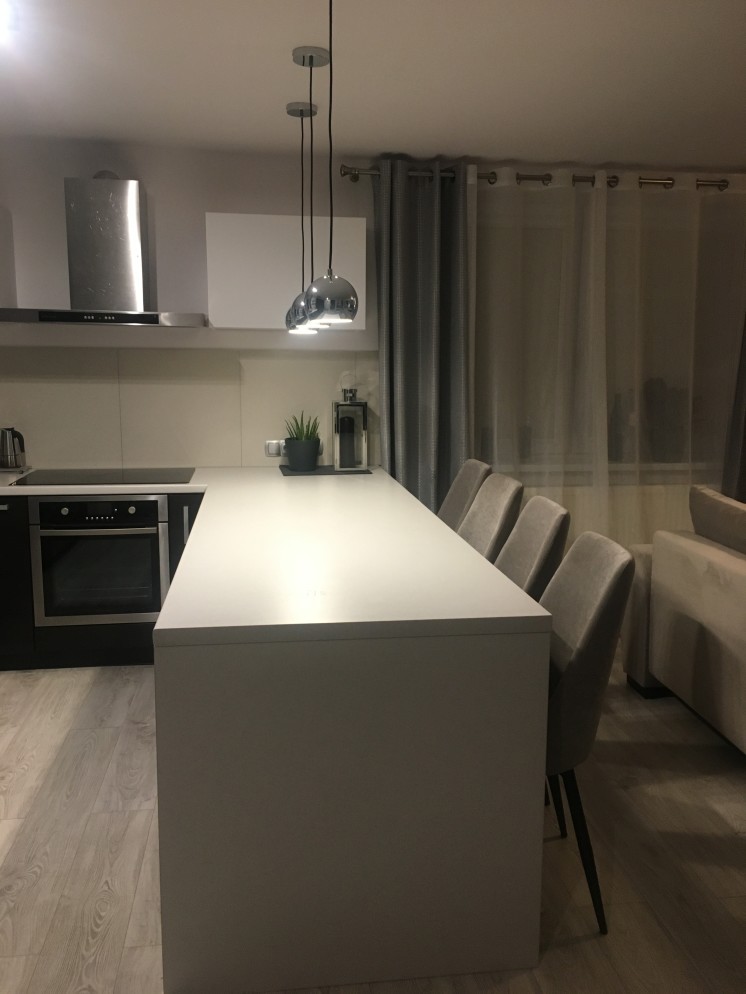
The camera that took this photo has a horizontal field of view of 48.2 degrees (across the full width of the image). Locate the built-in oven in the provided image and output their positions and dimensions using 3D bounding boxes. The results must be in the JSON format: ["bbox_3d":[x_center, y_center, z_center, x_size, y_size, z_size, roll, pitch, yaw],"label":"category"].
[{"bbox_3d":[-1.252,0.244,3.997,0.597,0.595,0.550,-1,10,-8],"label":"built-in oven"}]

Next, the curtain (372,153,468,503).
[{"bbox_3d":[0.241,-0.465,4.265,0.470,2.365,0.160,-1,10,-8],"label":"curtain"}]

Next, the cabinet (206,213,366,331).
[{"bbox_3d":[-0.417,-1.070,4.043,0.735,0.518,0.325,-1,10,-8],"label":"cabinet"}]

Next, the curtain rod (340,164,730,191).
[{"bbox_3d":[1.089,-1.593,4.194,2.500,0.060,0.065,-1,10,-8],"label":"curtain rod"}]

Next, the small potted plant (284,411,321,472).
[{"bbox_3d":[-0.353,-0.283,4.181,0.178,0.302,0.178,-1,10,-8],"label":"small potted plant"}]

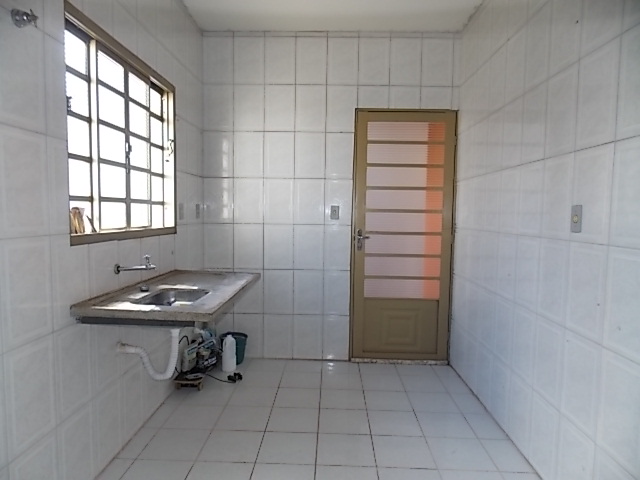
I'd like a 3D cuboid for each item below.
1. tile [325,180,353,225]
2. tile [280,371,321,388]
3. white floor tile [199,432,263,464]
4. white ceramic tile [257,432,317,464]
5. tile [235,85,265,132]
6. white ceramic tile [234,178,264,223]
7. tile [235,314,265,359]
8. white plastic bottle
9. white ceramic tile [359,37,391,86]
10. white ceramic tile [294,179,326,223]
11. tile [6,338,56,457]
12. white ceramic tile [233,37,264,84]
[{"bbox_3d":[0.155,-0.317,3.571,0.229,0.382,0.010,1,4,2],"label":"tile"},{"bbox_3d":[-0.139,1.069,3.224,0.302,0.010,0.306,1,4,2],"label":"tile"},{"bbox_3d":[-0.471,1.122,2.309,0.302,0.010,0.306,1,4,2],"label":"white floor tile"},{"bbox_3d":[-0.173,1.142,2.334,0.309,0.010,0.315,1,4,1],"label":"white ceramic tile"},{"bbox_3d":[-0.589,-1.095,3.528,0.254,0.380,0.014,1,4,1],"label":"tile"},{"bbox_3d":[-0.619,-0.339,3.688,0.264,0.394,0.010,1,4,2],"label":"white ceramic tile"},{"bbox_3d":[-0.617,0.818,3.659,0.254,0.380,0.014,1,4,1],"label":"tile"},{"bbox_3d":[-0.718,0.897,3.382,0.112,0.278,0.112,1,4,1],"label":"white plastic bottle"},{"bbox_3d":[0.452,-1.488,3.549,0.261,0.391,0.010,1,4,1],"label":"white ceramic tile"},{"bbox_3d":[-0.090,-0.322,3.578,0.255,0.382,0.010,1,4,2],"label":"white ceramic tile"},{"bbox_3d":[-1.080,0.575,1.591,0.010,0.385,0.256,1,4,2],"label":"tile"},{"bbox_3d":[-0.600,-1.517,3.610,0.264,0.394,0.010,1,4,2],"label":"white ceramic tile"}]

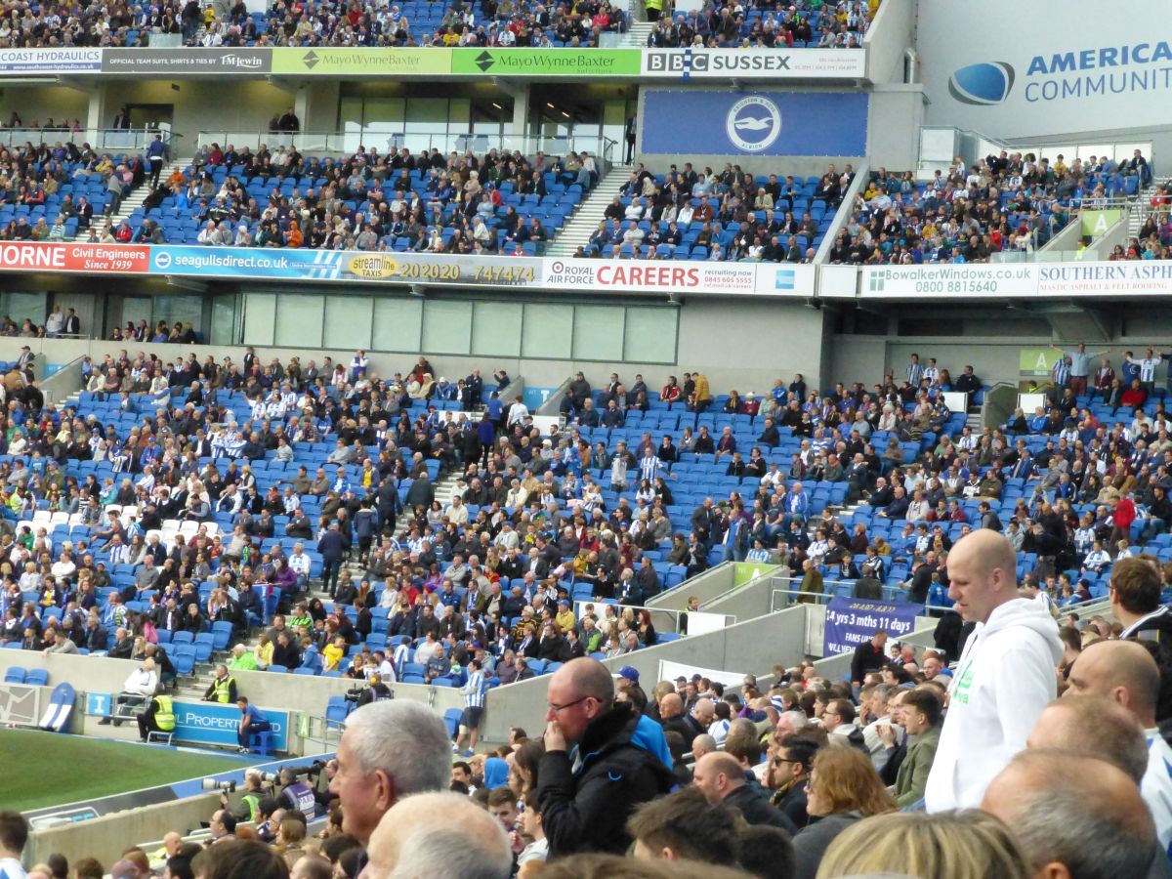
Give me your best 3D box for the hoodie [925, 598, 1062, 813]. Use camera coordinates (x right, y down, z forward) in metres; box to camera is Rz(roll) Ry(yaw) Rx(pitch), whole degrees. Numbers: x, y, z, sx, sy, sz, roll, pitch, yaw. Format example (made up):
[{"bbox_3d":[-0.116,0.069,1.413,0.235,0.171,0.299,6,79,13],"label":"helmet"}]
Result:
[{"bbox_3d":[1.164,0.800,6.750,0.380,0.690,0.560,4,-1,-15],"label":"hoodie"}]

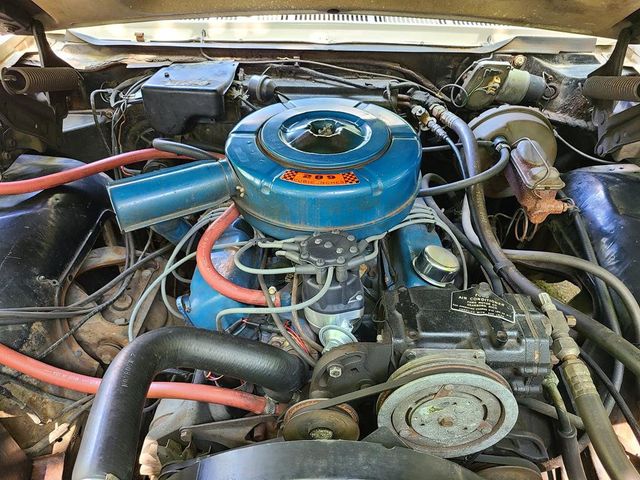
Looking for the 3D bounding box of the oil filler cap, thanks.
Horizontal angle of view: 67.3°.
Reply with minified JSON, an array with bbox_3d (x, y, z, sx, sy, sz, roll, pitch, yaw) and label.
[{"bbox_3d":[0.195,0.039,0.787,0.075,0.031,0.075,13,38,-10],"label":"oil filler cap"}]

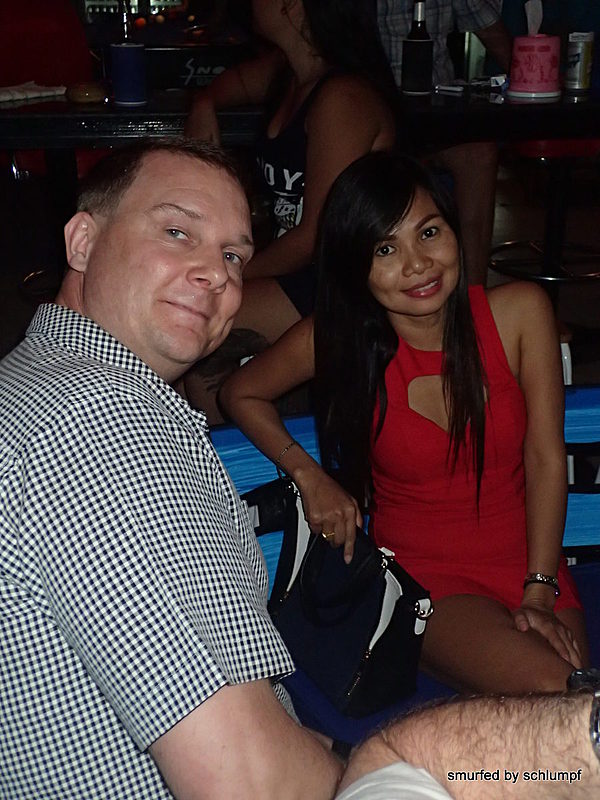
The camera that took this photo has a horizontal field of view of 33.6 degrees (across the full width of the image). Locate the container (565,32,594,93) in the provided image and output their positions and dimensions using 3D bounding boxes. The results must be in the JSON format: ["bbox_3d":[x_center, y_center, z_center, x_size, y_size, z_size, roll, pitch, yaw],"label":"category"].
[{"bbox_3d":[0.749,-0.902,2.655,0.065,0.141,0.065,-1,20,0],"label":"container"}]

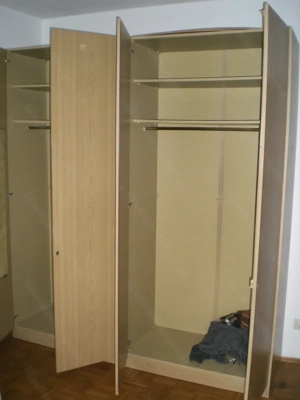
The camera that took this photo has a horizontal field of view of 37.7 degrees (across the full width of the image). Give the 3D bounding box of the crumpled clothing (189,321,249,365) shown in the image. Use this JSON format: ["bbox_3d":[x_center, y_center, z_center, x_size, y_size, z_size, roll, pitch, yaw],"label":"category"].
[{"bbox_3d":[0.546,1.056,3.258,0.436,0.196,0.329,4,9,22],"label":"crumpled clothing"}]

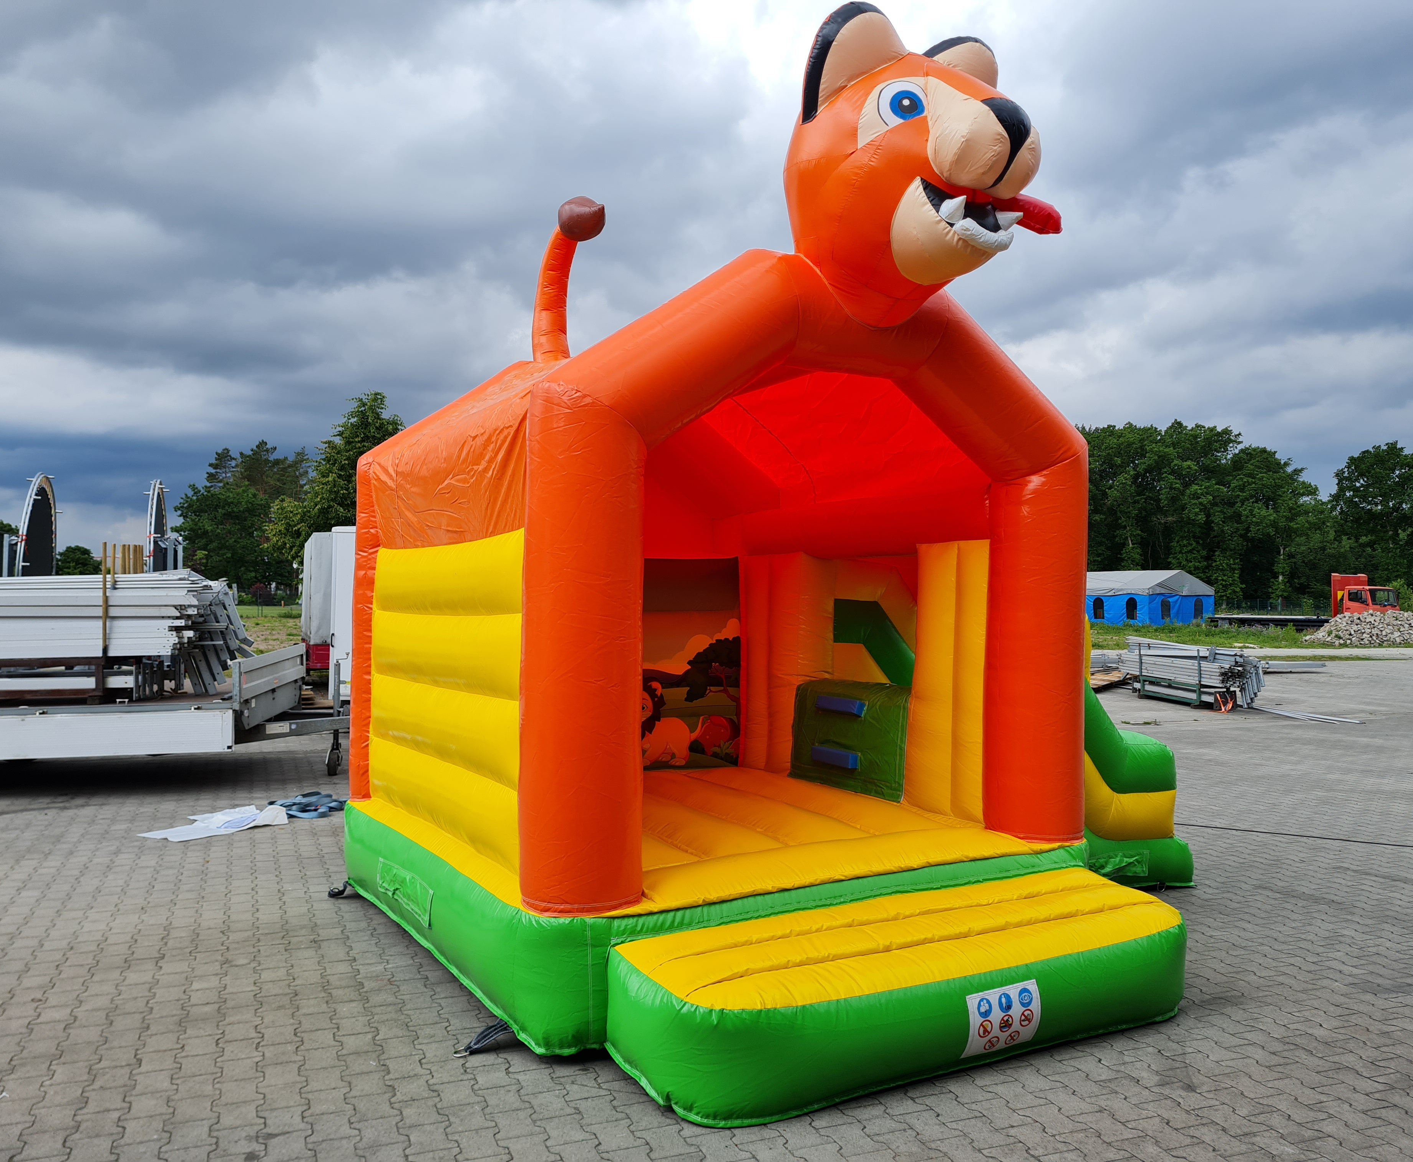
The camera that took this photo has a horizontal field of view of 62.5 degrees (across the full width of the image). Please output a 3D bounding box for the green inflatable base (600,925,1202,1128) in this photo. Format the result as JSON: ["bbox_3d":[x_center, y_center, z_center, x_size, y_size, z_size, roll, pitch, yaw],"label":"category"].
[{"bbox_3d":[0.938,1.612,4.780,2.680,0.430,0.950,1,-1,-30],"label":"green inflatable base"}]

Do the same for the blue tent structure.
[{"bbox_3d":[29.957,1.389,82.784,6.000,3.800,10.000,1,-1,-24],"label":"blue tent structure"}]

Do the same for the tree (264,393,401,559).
[{"bbox_3d":[-17.408,-3.599,60.072,10.000,12.100,10.000,1,-1,0],"label":"tree"}]

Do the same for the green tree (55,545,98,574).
[{"bbox_3d":[-72.948,-0.385,135.016,6.000,7.500,6.000,1,-1,0],"label":"green tree"}]

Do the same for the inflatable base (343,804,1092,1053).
[{"bbox_3d":[-0.097,1.583,6.503,3.080,0.530,3.120,1,-1,-30],"label":"inflatable base"}]

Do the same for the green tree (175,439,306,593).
[{"bbox_3d":[-44.977,-5.125,112.104,13.000,16.300,12.000,1,-1,0],"label":"green tree"}]

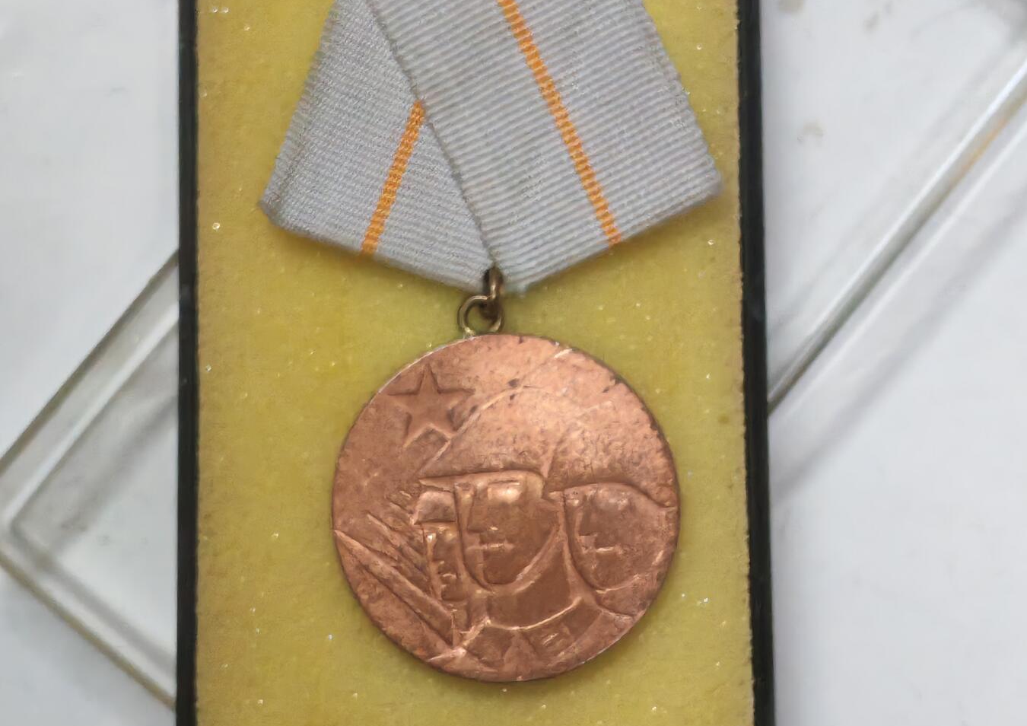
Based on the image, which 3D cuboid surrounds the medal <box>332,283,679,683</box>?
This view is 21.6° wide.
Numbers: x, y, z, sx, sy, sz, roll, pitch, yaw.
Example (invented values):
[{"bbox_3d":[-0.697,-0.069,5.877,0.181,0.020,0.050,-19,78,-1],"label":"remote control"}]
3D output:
[{"bbox_3d":[-0.001,0.012,0.276,0.036,0.003,0.040,-6,84,1],"label":"medal"}]

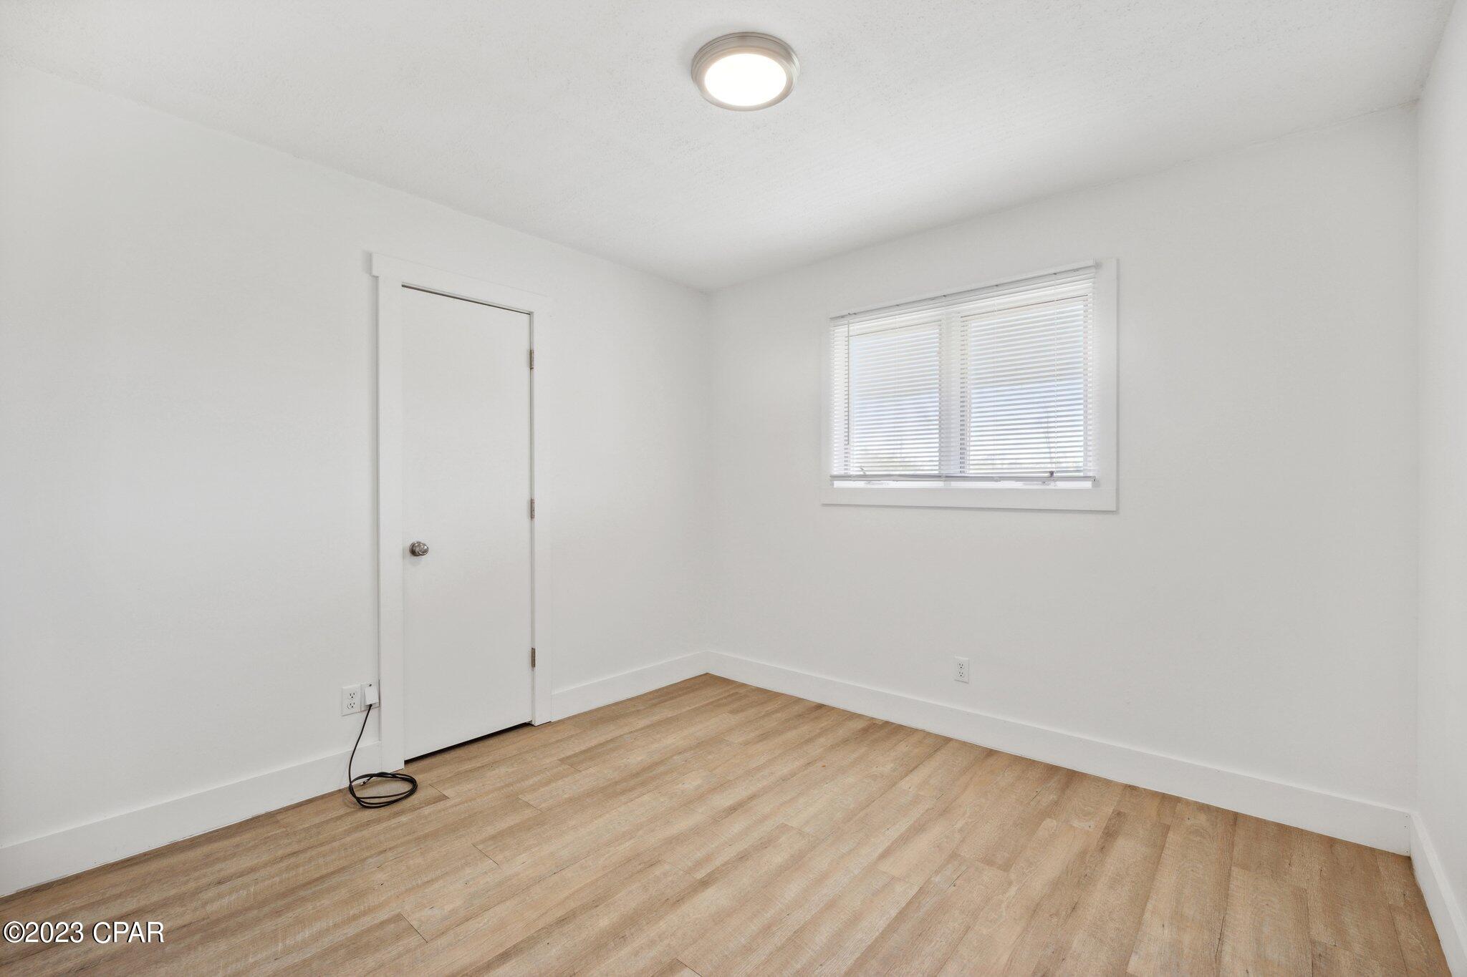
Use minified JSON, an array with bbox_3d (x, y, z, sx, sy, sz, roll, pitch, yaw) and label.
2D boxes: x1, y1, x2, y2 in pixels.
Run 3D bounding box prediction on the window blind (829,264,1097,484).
[{"bbox_3d":[1.004,-0.469,2.892,1.247,0.900,0.035,0,0,39],"label":"window blind"}]

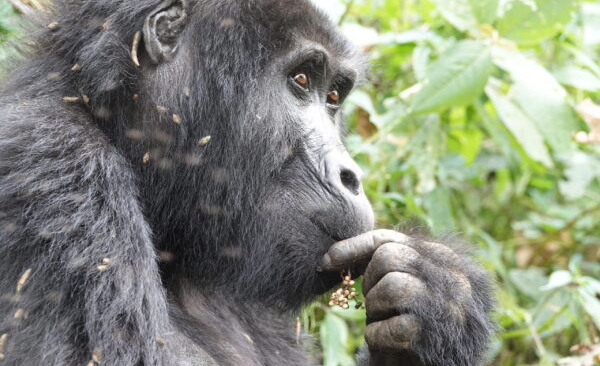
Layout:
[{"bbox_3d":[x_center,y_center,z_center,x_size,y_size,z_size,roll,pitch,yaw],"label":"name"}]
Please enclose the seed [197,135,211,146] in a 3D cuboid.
[{"bbox_3d":[-0.094,-0.042,3.270,0.015,0.006,0.006,-37,0,0],"label":"seed"}]

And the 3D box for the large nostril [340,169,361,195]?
[{"bbox_3d":[0.050,-0.002,3.300,0.022,0.028,0.016,-15,0,-37],"label":"large nostril"}]

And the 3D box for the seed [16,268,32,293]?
[{"bbox_3d":[-0.264,0.094,3.200,0.006,0.025,0.006,32,0,0],"label":"seed"}]

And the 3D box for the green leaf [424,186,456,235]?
[{"bbox_3d":[0.181,0.035,4.300,0.040,0.064,0.012,0,6,0],"label":"green leaf"}]

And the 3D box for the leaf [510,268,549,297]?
[{"bbox_3d":[0.281,0.122,4.100,0.049,0.041,0.013,0,6,0],"label":"leaf"}]

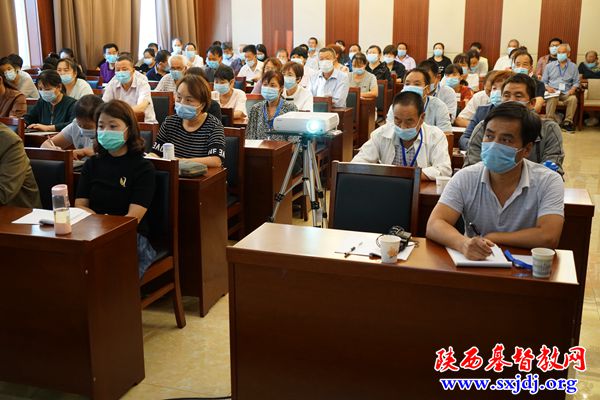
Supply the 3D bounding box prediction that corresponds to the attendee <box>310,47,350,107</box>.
[{"bbox_3d":[0.310,-0.877,6.924,0.580,1.330,0.750,5,15,17],"label":"attendee"}]

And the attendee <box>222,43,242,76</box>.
[{"bbox_3d":[-1.026,-1.556,9.639,0.500,1.300,0.750,4,15,15],"label":"attendee"}]

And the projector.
[{"bbox_3d":[0.037,-0.436,3.807,0.312,0.090,0.250,5,15,17],"label":"projector"}]

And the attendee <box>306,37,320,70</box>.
[{"bbox_3d":[0.215,-1.938,10.879,0.480,1.384,0.750,5,15,17],"label":"attendee"}]

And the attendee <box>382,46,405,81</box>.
[{"bbox_3d":[1.363,-1.578,9.703,0.550,1.310,0.720,5,15,17],"label":"attendee"}]

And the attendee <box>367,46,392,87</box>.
[{"bbox_3d":[1.023,-1.352,8.789,0.550,1.330,0.720,5,15,17],"label":"attendee"}]

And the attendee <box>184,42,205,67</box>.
[{"bbox_3d":[-1.694,-1.803,10.509,0.480,1.288,0.750,5,15,17],"label":"attendee"}]

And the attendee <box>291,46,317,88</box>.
[{"bbox_3d":[0.016,-1.169,8.081,0.550,1.320,0.720,5,15,17],"label":"attendee"}]

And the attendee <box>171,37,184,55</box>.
[{"bbox_3d":[-2.090,-2.066,11.383,0.480,1.358,0.750,5,15,17],"label":"attendee"}]

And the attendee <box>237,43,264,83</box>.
[{"bbox_3d":[-0.712,-1.463,9.192,0.500,1.295,0.750,5,15,17],"label":"attendee"}]

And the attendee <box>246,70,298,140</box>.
[{"bbox_3d":[-0.226,-0.333,4.999,0.480,1.240,0.760,5,15,19],"label":"attendee"}]

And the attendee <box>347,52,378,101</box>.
[{"bbox_3d":[0.740,-1.081,7.869,0.550,1.260,0.700,5,15,17],"label":"attendee"}]

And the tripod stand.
[{"bbox_3d":[0.034,0.075,3.938,0.520,0.943,0.520,5,15,17],"label":"tripod stand"}]

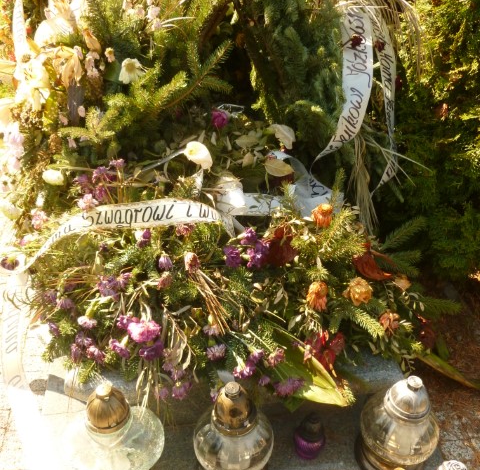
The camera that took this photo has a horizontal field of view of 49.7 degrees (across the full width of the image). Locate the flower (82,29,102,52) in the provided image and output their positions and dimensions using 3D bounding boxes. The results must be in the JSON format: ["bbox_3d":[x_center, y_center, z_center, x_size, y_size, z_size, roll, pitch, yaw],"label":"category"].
[{"bbox_3d":[-0.419,-0.552,1.470,0.057,0.059,0.054,0,34,0],"label":"flower"}]

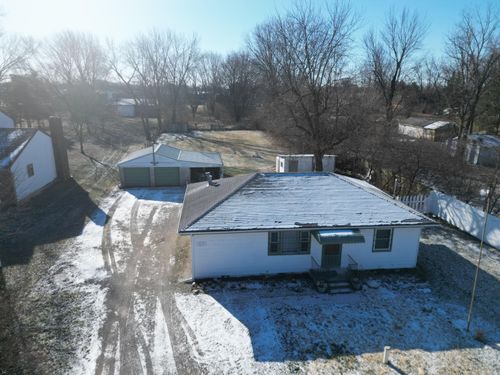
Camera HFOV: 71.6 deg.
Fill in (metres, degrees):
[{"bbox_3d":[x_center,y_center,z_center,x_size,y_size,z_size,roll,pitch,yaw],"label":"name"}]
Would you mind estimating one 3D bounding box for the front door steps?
[{"bbox_3d":[4.410,4.779,17.863,2.350,0.500,1.650,-1,16,-7],"label":"front door steps"}]

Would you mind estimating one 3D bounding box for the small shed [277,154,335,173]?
[{"bbox_3d":[6.352,-2.549,40.127,5.830,2.650,3.800,-1,16,-7],"label":"small shed"}]

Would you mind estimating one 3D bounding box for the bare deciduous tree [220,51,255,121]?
[{"bbox_3d":[-3.484,-30.178,104.593,10.720,20.860,10.190,-1,16,-7],"label":"bare deciduous tree"}]

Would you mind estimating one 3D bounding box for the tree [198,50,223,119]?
[{"bbox_3d":[-12.931,-33.185,114.287,7.820,21.200,7.430,-1,16,-7],"label":"tree"}]

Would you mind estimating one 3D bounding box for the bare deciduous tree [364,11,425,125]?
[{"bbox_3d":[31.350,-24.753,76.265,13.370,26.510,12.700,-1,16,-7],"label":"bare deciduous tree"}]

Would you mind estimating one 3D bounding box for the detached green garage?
[{"bbox_3d":[-8.326,-2.638,38.097,10.610,3.570,6.320,-1,16,-7],"label":"detached green garage"}]

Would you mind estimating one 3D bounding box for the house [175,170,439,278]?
[{"bbox_3d":[2.689,1.471,21.536,13.270,4.850,8.670,-1,16,-7],"label":"house"}]

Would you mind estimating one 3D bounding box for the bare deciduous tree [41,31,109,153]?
[{"bbox_3d":[-25.535,-13.875,51.609,9.890,17.510,9.390,-1,16,-7],"label":"bare deciduous tree"}]

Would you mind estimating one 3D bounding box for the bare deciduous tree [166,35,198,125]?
[{"bbox_3d":[-18.687,-30.111,96.991,8.840,24.470,8.390,-1,16,-7],"label":"bare deciduous tree"}]

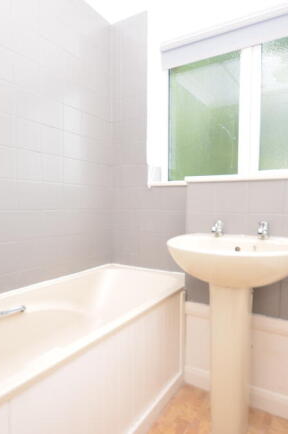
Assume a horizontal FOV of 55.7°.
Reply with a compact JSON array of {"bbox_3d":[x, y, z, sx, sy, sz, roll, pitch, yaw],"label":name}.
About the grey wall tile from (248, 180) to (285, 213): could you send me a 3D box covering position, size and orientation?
[{"bbox_3d":[0.549,-0.087,1.238,0.150,0.150,0.010,2,3,33],"label":"grey wall tile"}]

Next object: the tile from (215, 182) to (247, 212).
[{"bbox_3d":[0.424,-0.091,1.320,0.150,0.150,0.010,2,3,33],"label":"tile"}]

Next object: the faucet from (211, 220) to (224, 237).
[{"bbox_3d":[0.341,0.057,1.264,0.043,0.076,0.092,2,3,33],"label":"faucet"}]

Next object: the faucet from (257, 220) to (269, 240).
[{"bbox_3d":[0.508,0.061,1.154,0.043,0.076,0.092,2,3,33],"label":"faucet"}]

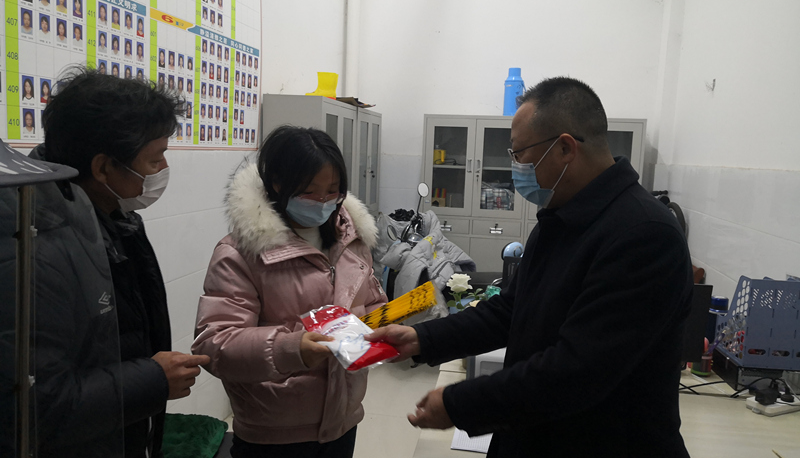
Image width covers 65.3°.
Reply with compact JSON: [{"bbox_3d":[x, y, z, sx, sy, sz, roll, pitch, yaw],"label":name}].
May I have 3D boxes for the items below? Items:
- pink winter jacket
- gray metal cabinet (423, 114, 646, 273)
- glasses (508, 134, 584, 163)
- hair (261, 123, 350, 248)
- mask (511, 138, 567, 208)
[{"bbox_3d":[-0.254,0.158,1.460,0.470,0.620,0.360,-3,8,-33],"label":"pink winter jacket"},{"bbox_3d":[1.094,-0.038,5.413,1.786,1.820,0.390,3,7,11],"label":"gray metal cabinet"},{"bbox_3d":[0.298,-0.168,1.270,0.147,0.045,0.140,-14,2,16],"label":"glasses"},{"bbox_3d":[-0.227,-0.101,1.450,0.195,0.275,0.210,-3,20,-35],"label":"hair"},{"bbox_3d":[0.283,-0.107,1.250,0.120,0.125,0.140,-11,3,16],"label":"mask"}]

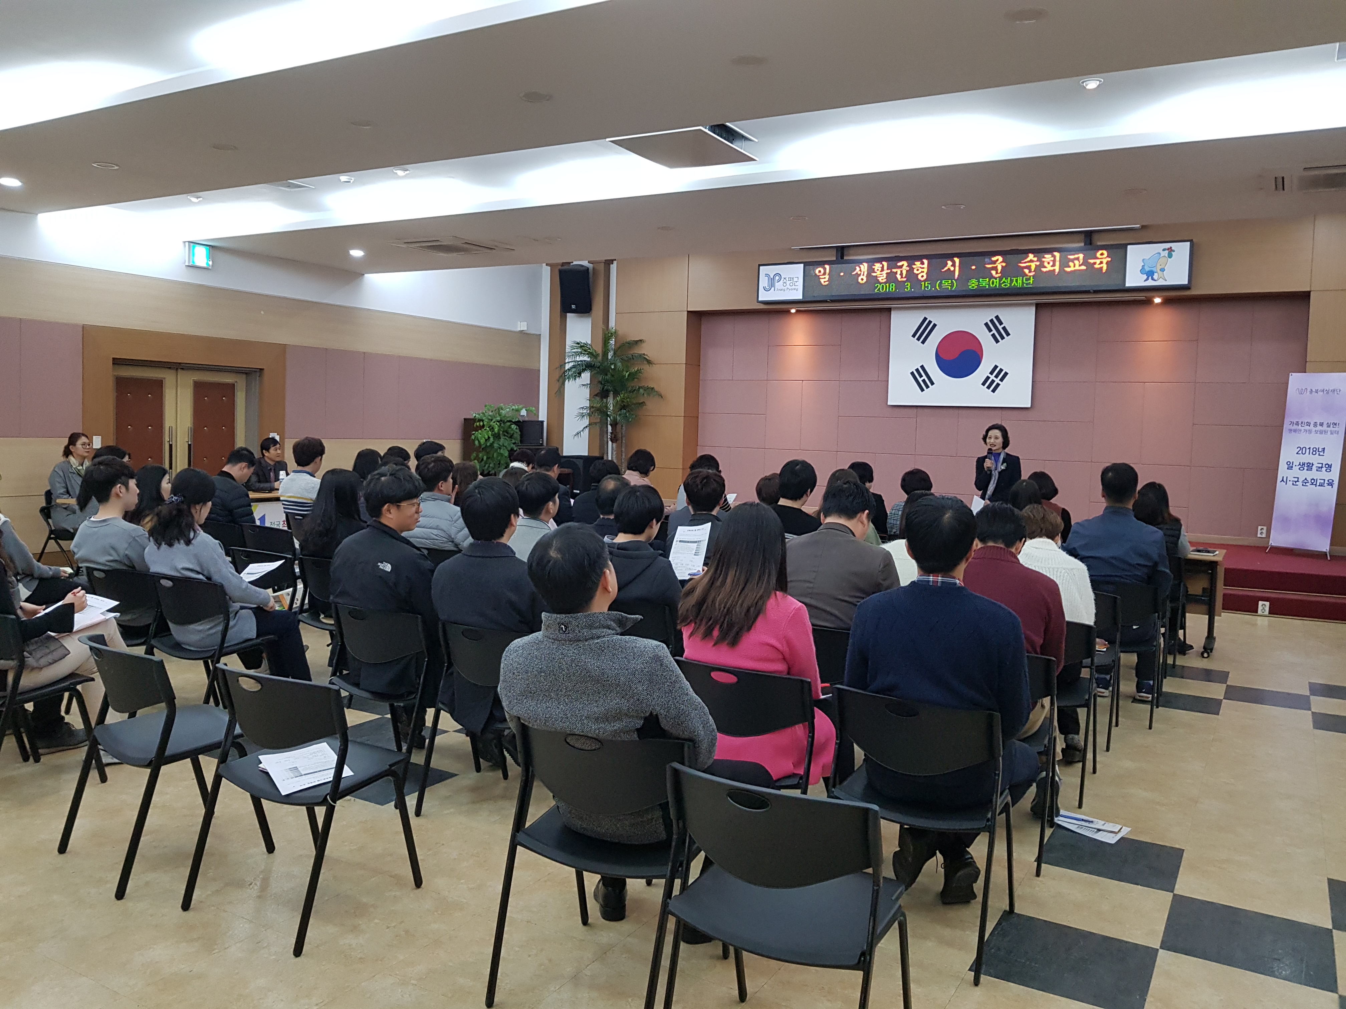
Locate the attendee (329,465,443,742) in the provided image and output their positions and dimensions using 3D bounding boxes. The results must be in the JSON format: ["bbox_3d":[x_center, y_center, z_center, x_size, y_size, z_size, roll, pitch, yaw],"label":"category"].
[{"bbox_3d":[-1.132,0.497,4.442,0.520,1.330,0.760,4,5,32],"label":"attendee"}]

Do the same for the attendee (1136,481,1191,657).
[{"bbox_3d":[3.544,0.462,7.474,0.520,1.280,0.760,4,5,31],"label":"attendee"}]

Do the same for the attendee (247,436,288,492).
[{"bbox_3d":[-4.248,-0.037,10.650,0.800,1.340,0.550,5,5,35],"label":"attendee"}]

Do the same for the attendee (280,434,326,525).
[{"bbox_3d":[-2.816,0.159,8.329,0.500,1.350,0.780,4,5,33],"label":"attendee"}]

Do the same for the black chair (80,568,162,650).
[{"bbox_3d":[-2.726,0.692,5.167,0.545,0.740,0.545,4,5,29],"label":"black chair"}]

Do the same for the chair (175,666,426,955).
[{"bbox_3d":[-1.151,0.881,3.193,0.545,0.740,0.545,4,5,28],"label":"chair"}]

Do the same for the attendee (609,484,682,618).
[{"bbox_3d":[-0.017,0.536,4.956,0.520,1.280,0.760,4,5,31],"label":"attendee"}]

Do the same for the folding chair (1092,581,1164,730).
[{"bbox_3d":[2.495,0.803,5.747,0.505,0.755,0.530,4,4,30],"label":"folding chair"}]

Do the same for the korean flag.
[{"bbox_3d":[3.802,-1.964,13.300,1.890,1.335,0.040,4,5,31],"label":"korean flag"}]

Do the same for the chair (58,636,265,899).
[{"bbox_3d":[-1.712,0.817,3.440,0.505,0.755,0.530,5,5,41],"label":"chair"}]

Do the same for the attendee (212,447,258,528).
[{"bbox_3d":[-3.282,0.208,8.116,0.550,1.330,0.780,4,5,31],"label":"attendee"}]

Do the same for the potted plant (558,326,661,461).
[{"bbox_3d":[-0.982,-1.159,15.600,1.500,3.120,1.500,2,4,0],"label":"potted plant"}]

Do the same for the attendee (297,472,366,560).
[{"bbox_3d":[-1.798,0.415,6.101,0.520,1.270,0.760,4,5,31],"label":"attendee"}]

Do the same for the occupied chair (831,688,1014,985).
[{"bbox_3d":[0.777,0.941,3.148,0.530,0.760,0.550,4,5,31],"label":"occupied chair"}]

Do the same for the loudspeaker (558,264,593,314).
[{"bbox_3d":[-1.502,-3.366,15.787,0.440,0.700,0.400,4,19,28],"label":"loudspeaker"}]

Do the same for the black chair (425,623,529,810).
[{"bbox_3d":[-0.652,0.837,4.027,0.545,0.740,0.545,4,5,29],"label":"black chair"}]

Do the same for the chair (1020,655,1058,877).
[{"bbox_3d":[1.177,0.887,3.820,0.505,0.755,0.530,4,4,26],"label":"chair"}]

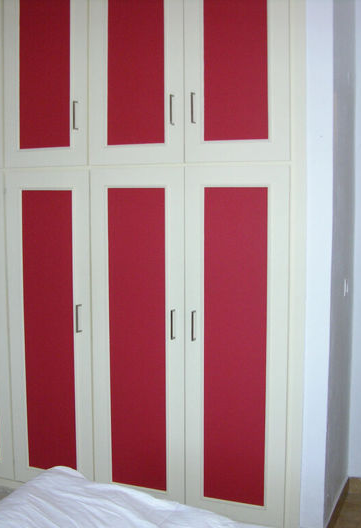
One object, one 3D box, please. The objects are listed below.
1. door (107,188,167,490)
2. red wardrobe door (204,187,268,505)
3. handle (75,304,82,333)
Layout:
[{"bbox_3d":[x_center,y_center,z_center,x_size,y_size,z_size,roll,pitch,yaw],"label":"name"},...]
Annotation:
[{"bbox_3d":[-0.193,0.356,3.339,0.290,1.412,0.030,2,6,24],"label":"door"},{"bbox_3d":[0.245,0.368,3.141,0.287,1.401,0.030,2,6,24],"label":"red wardrobe door"},{"bbox_3d":[-0.484,0.262,3.424,0.010,0.135,0.040,2,6,24],"label":"handle"}]

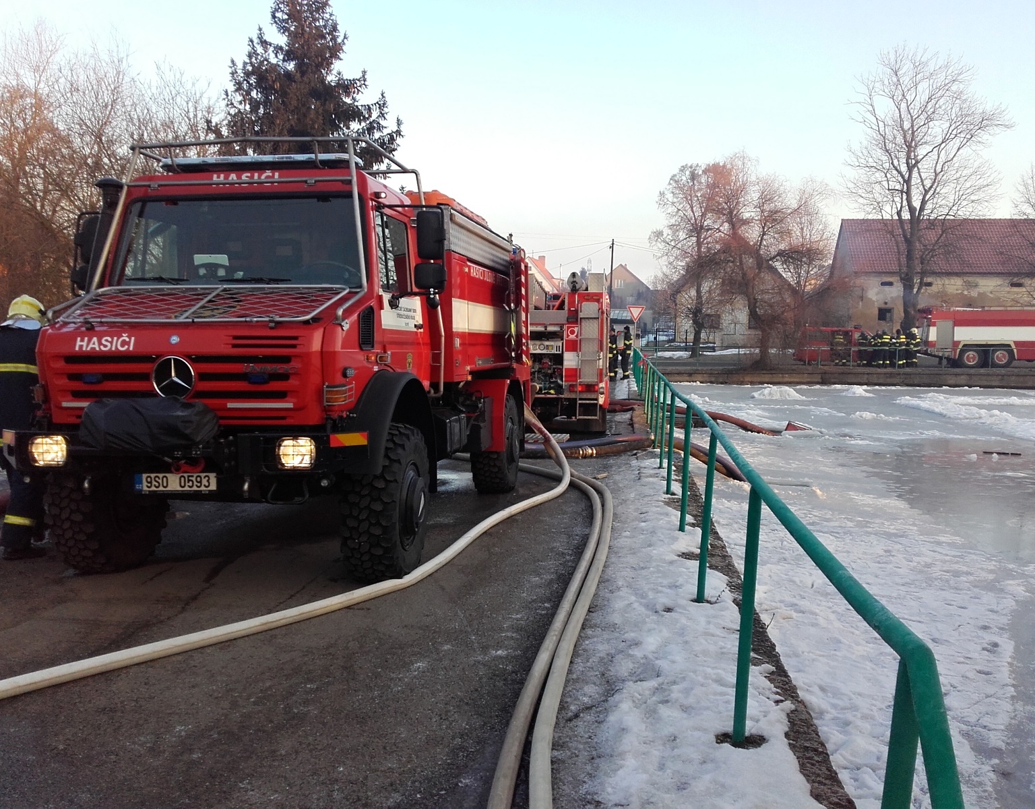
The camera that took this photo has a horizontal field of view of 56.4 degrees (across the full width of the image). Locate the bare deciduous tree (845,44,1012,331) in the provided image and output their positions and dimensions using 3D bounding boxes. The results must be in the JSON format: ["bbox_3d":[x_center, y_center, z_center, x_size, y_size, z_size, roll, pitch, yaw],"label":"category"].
[{"bbox_3d":[21.212,-10.476,49.864,8.700,16.700,8.200,2,5,25],"label":"bare deciduous tree"}]

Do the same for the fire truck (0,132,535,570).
[{"bbox_3d":[-1.438,-0.416,8.509,2.450,2.980,5.991,1,4,10],"label":"fire truck"}]

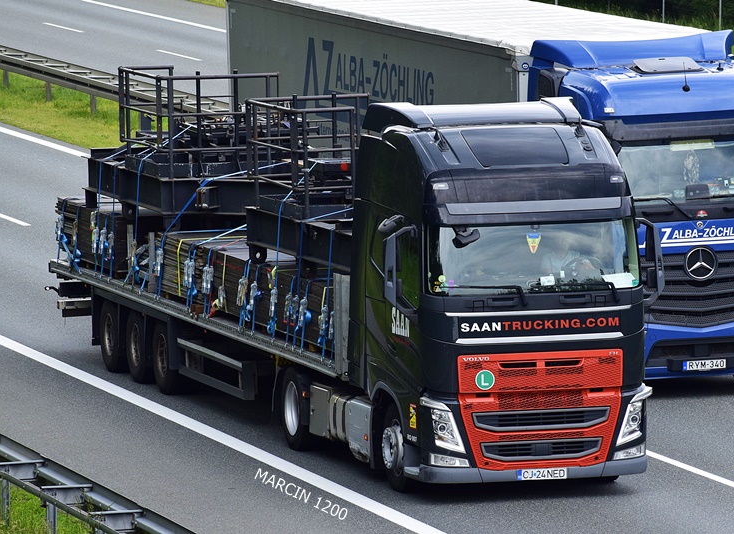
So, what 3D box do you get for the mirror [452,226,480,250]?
[{"bbox_3d":[0.990,-0.302,52.260,0.250,0.210,0.180,-2,6,-17],"label":"mirror"}]

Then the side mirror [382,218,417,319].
[{"bbox_3d":[0.331,0.038,52.412,0.290,0.920,0.310,-2,6,-17],"label":"side mirror"}]

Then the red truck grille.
[{"bbox_3d":[1.778,1.454,52.456,1.760,1.180,0.180,-2,6,-17],"label":"red truck grille"}]

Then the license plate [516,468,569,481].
[{"bbox_3d":[1.791,2.113,52.498,0.520,0.112,0.020,-2,6,-17],"label":"license plate"}]

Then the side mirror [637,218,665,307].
[{"bbox_3d":[2.904,-0.052,53.175,0.280,0.900,0.300,-2,6,-17],"label":"side mirror"}]

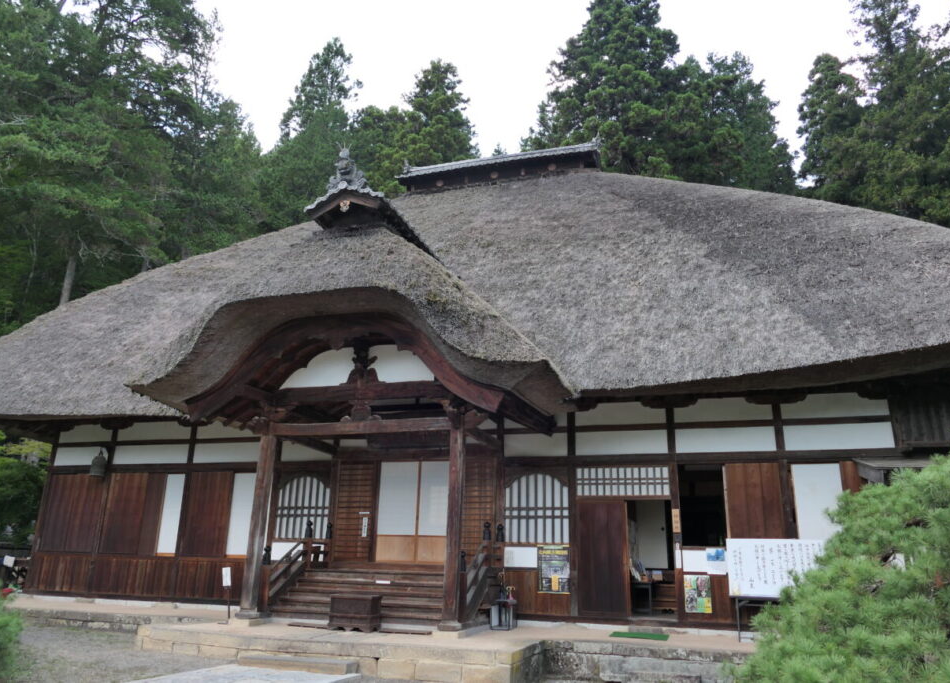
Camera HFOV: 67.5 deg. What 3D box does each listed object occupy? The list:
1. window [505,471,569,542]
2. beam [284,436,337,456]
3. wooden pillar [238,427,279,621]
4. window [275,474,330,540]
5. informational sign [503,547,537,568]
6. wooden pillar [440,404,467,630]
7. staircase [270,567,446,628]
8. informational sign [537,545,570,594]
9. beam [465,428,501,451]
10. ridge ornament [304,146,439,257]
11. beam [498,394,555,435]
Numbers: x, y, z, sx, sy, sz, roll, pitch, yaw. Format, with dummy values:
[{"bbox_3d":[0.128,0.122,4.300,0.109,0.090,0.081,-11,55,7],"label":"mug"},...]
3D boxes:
[{"bbox_3d":[1.150,3.109,13.293,1.240,1.290,0.100,-4,-18,18],"label":"window"},{"bbox_3d":[-3.270,1.978,13.858,0.150,0.220,2.300,-4,-18,18],"label":"beam"},{"bbox_3d":[-3.735,3.090,12.285,0.210,3.020,0.210,-4,-17,17],"label":"wooden pillar"},{"bbox_3d":[-3.443,3.384,14.547,1.250,1.280,0.080,-4,-17,17],"label":"window"},{"bbox_3d":[0.831,3.921,12.898,0.610,0.360,0.020,-4,-17,17],"label":"informational sign"},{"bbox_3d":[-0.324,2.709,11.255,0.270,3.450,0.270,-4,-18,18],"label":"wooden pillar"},{"bbox_3d":[-1.703,4.404,12.354,3.500,0.780,1.350,-4,-18,18],"label":"staircase"},{"bbox_3d":[1.419,4.119,12.852,0.590,0.840,0.020,-4,-18,18],"label":"informational sign"},{"bbox_3d":[0.154,1.738,12.662,0.150,0.220,1.900,-4,-17,17],"label":"beam"},{"bbox_3d":[-1.830,-2.235,13.317,1.480,1.500,2.700,-4,-17,17],"label":"ridge ornament"},{"bbox_3d":[0.886,1.227,11.677,0.180,0.330,2.631,-6,-16,22],"label":"beam"}]

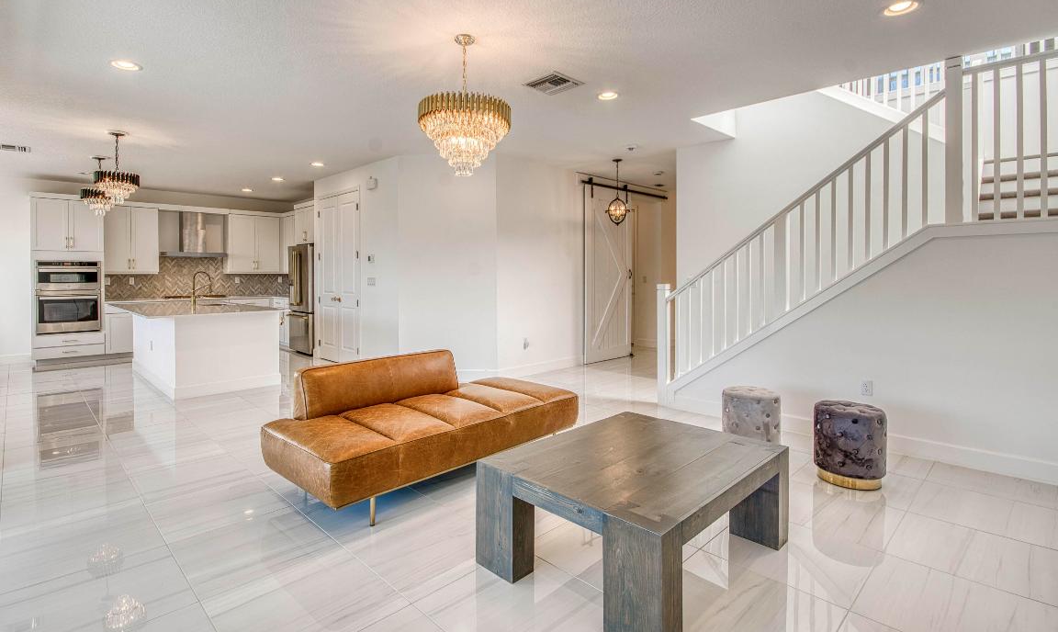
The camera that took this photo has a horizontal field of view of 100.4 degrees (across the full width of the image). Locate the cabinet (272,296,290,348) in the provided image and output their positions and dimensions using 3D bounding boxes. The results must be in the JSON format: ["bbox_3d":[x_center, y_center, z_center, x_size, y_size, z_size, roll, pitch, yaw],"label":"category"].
[{"bbox_3d":[-4.324,0.108,8.238,0.814,0.919,0.576,4,6,43],"label":"cabinet"}]

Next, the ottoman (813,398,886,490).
[{"bbox_3d":[2.180,0.864,2.999,0.410,0.480,0.410,0,4,0],"label":"ottoman"}]

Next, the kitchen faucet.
[{"bbox_3d":[-4.071,-0.312,5.489,0.250,0.460,0.080,-3,5,-40],"label":"kitchen faucet"}]

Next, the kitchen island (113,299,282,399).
[{"bbox_3d":[-4.429,0.343,5.811,2.574,0.929,1.342,4,6,45],"label":"kitchen island"}]

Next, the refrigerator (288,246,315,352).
[{"bbox_3d":[-3.700,-0.302,7.741,0.861,1.837,0.718,4,6,43],"label":"refrigerator"}]

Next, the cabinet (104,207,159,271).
[{"bbox_3d":[-6.824,-1.288,7.538,0.740,1.120,0.340,-3,5,-41],"label":"cabinet"}]

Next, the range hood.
[{"bbox_3d":[-6.042,-1.462,7.939,0.917,0.808,0.473,-4,6,-44],"label":"range hood"}]

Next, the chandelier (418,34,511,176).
[{"bbox_3d":[-0.413,-1.341,2.835,0.600,0.880,0.600,0,4,0],"label":"chandelier"}]

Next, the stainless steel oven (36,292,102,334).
[{"bbox_3d":[-7.251,-0.079,6.964,0.720,0.650,0.570,-3,5,-41],"label":"stainless steel oven"}]

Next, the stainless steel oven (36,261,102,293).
[{"bbox_3d":[-7.100,-0.613,6.802,0.694,0.454,0.426,-4,6,-44],"label":"stainless steel oven"}]

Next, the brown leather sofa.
[{"bbox_3d":[-0.648,0.686,3.111,0.903,0.777,1.941,4,6,43],"label":"brown leather sofa"}]

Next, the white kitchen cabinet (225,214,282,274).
[{"bbox_3d":[-5.397,-1.386,8.603,0.879,1.100,0.322,-4,6,-44],"label":"white kitchen cabinet"}]

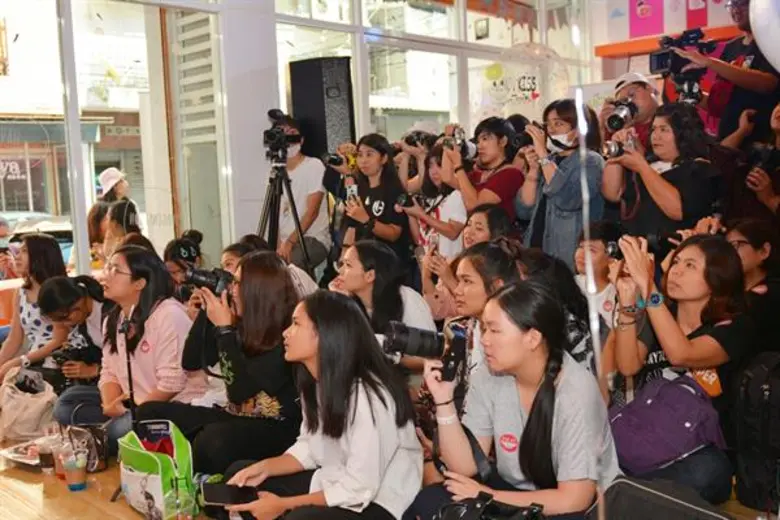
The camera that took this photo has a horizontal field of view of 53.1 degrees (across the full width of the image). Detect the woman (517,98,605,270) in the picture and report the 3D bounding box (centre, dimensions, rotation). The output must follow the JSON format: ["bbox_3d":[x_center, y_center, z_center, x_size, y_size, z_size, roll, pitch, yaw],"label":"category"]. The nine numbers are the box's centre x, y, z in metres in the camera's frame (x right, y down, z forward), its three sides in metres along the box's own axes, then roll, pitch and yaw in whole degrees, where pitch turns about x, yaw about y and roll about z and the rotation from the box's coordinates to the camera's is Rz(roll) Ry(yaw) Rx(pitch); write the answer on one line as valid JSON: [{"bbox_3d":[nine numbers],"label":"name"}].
[{"bbox_3d":[0.843,-0.032,3.880,0.470,1.510,0.440,2,6,45],"label":"woman"}]

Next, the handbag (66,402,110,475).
[{"bbox_3d":[-1.237,0.737,3.200,0.210,0.280,0.130,-1,5,18],"label":"handbag"}]

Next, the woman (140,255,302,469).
[{"bbox_3d":[-0.726,0.412,3.320,0.720,0.860,0.560,-4,5,-14],"label":"woman"}]

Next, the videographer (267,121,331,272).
[{"bbox_3d":[-0.499,-0.032,4.550,0.450,1.540,0.460,1,6,37],"label":"videographer"}]

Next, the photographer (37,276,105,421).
[{"bbox_3d":[-1.486,0.472,3.720,0.620,0.760,0.480,-7,6,-41],"label":"photographer"}]

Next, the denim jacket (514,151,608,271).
[{"bbox_3d":[0.843,-0.173,3.880,0.460,0.740,0.380,2,6,45],"label":"denim jacket"}]

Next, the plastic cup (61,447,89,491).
[{"bbox_3d":[-1.220,0.825,3.020,0.092,0.140,0.092,-3,4,0],"label":"plastic cup"}]

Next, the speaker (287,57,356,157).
[{"bbox_3d":[-0.433,-0.976,5.000,0.360,0.650,0.340,-6,5,-33],"label":"speaker"}]

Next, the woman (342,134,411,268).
[{"bbox_3d":[-0.065,0.010,4.400,0.430,1.430,0.390,0,5,30],"label":"woman"}]

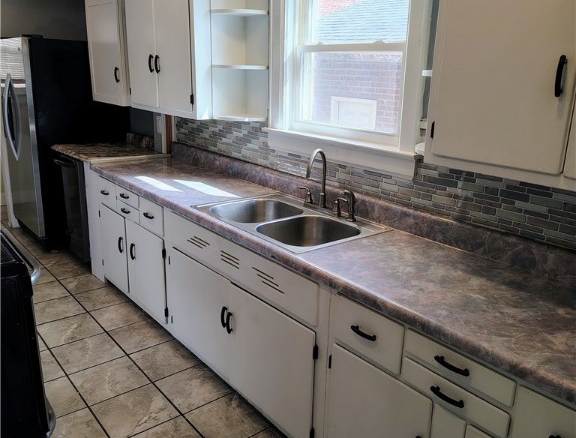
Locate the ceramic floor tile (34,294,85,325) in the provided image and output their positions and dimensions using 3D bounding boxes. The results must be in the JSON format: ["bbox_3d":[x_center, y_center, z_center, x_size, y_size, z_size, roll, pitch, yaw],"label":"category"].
[{"bbox_3d":[-1.544,0.613,3.532,0.322,0.010,0.319,-12,21,-37],"label":"ceramic floor tile"}]

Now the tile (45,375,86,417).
[{"bbox_3d":[-1.208,0.913,2.633,0.330,0.010,0.326,-12,21,-37],"label":"tile"}]

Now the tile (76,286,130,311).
[{"bbox_3d":[-1.301,0.564,3.775,0.330,0.010,0.326,-12,21,-37],"label":"tile"}]

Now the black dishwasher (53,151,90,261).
[{"bbox_3d":[-1.430,-0.114,4.269,0.610,0.800,0.600,-12,21,-37],"label":"black dishwasher"}]

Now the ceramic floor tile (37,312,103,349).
[{"bbox_3d":[-1.357,0.699,3.328,0.330,0.010,0.326,-12,21,-37],"label":"ceramic floor tile"}]

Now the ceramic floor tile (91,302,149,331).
[{"bbox_3d":[-1.083,0.637,3.487,0.322,0.010,0.319,-12,21,-37],"label":"ceramic floor tile"}]

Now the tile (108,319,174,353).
[{"bbox_3d":[-0.889,0.722,3.281,0.330,0.010,0.326,-12,21,-37],"label":"tile"}]

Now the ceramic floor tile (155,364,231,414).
[{"bbox_3d":[-0.472,0.871,2.755,0.322,0.010,0.319,-12,21,-37],"label":"ceramic floor tile"}]

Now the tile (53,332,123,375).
[{"bbox_3d":[-1.138,0.769,3.045,0.322,0.010,0.319,-12,21,-37],"label":"tile"}]

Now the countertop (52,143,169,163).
[{"bbox_3d":[-1.387,-0.505,4.066,0.650,0.045,0.860,-12,21,-37],"label":"countertop"}]

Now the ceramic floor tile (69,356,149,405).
[{"bbox_3d":[-0.946,0.857,2.834,0.330,0.010,0.326,-12,21,-37],"label":"ceramic floor tile"}]

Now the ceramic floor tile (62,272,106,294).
[{"bbox_3d":[-1.490,0.481,3.974,0.322,0.010,0.319,-12,21,-37],"label":"ceramic floor tile"}]

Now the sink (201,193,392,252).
[{"bbox_3d":[-0.009,0.083,2.494,0.538,0.194,0.834,-12,21,-37],"label":"sink"}]

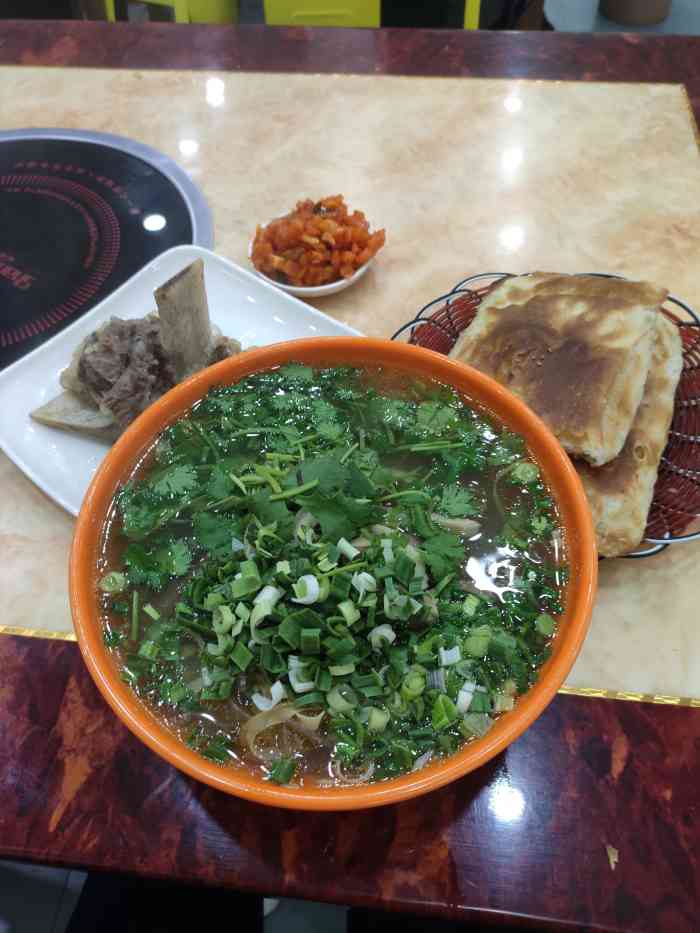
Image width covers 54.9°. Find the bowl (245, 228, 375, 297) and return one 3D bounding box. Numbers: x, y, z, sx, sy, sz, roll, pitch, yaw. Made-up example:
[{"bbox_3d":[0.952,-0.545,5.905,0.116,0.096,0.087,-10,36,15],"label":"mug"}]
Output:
[{"bbox_3d":[-0.025,-0.145,0.476,0.087,0.026,0.087,-1,57,1],"label":"bowl"}]

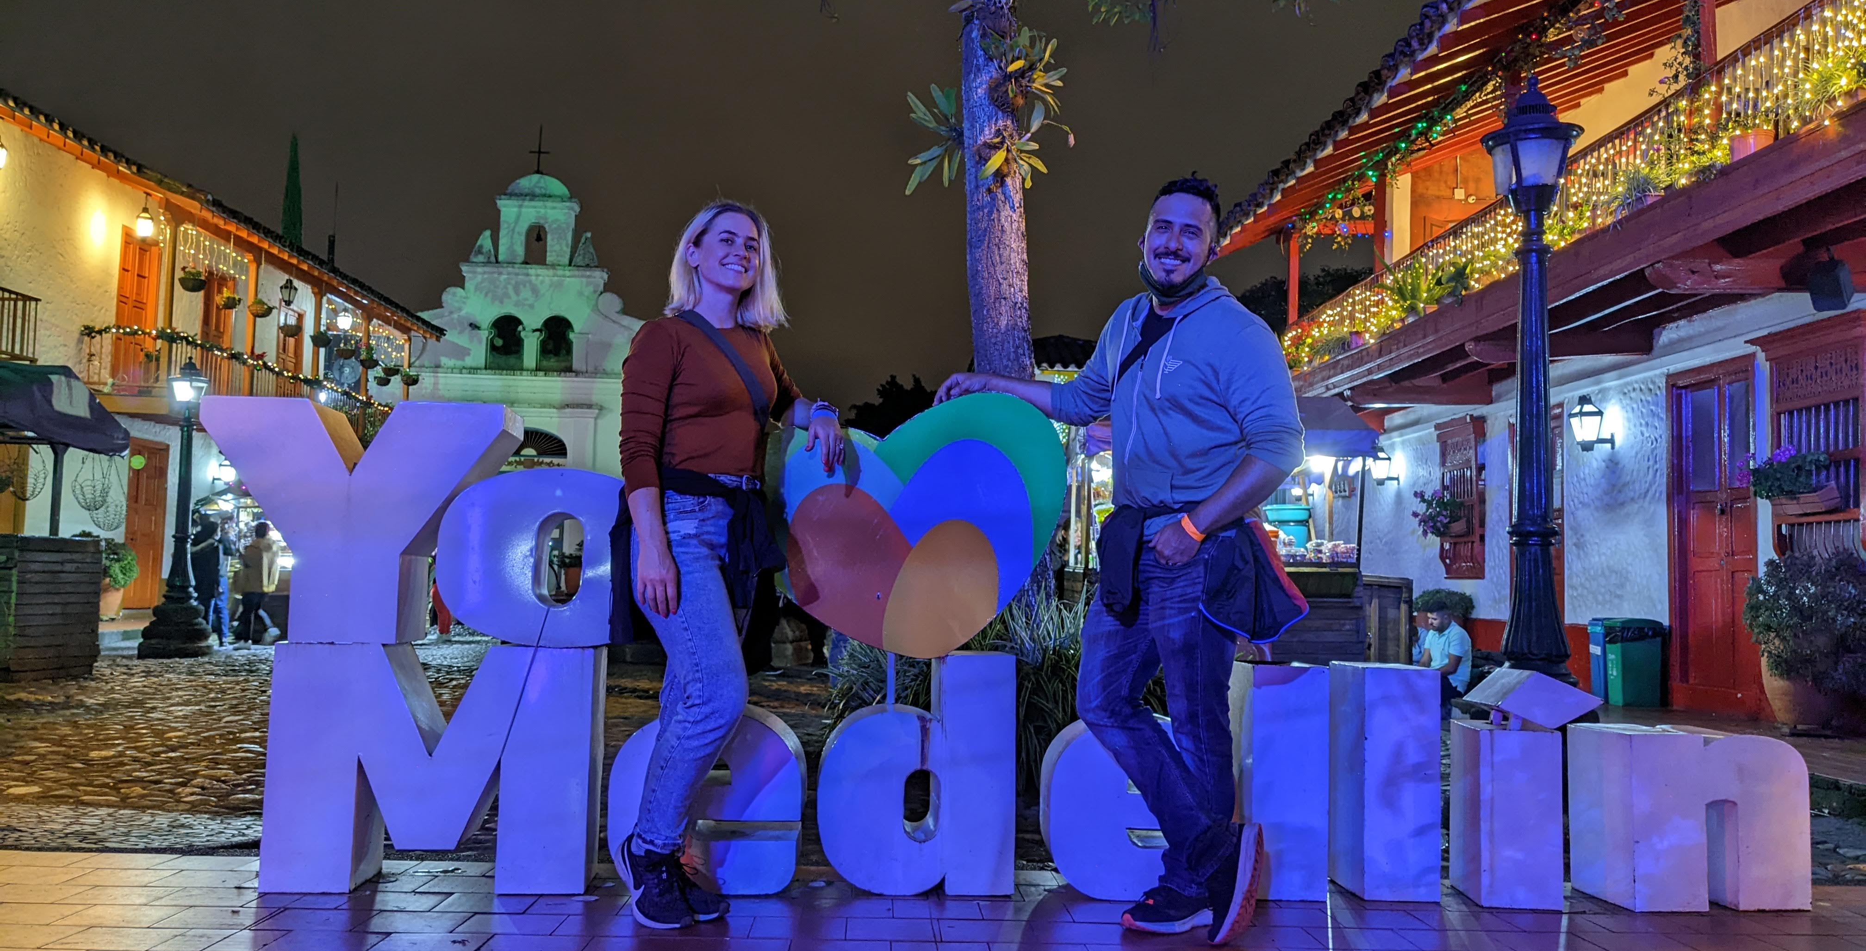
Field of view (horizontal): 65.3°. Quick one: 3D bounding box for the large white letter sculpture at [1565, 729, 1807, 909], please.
[{"bbox_3d":[1.990,0.890,3.820,0.450,0.445,0.280,2,-4,-3],"label":"large white letter sculpture"}]

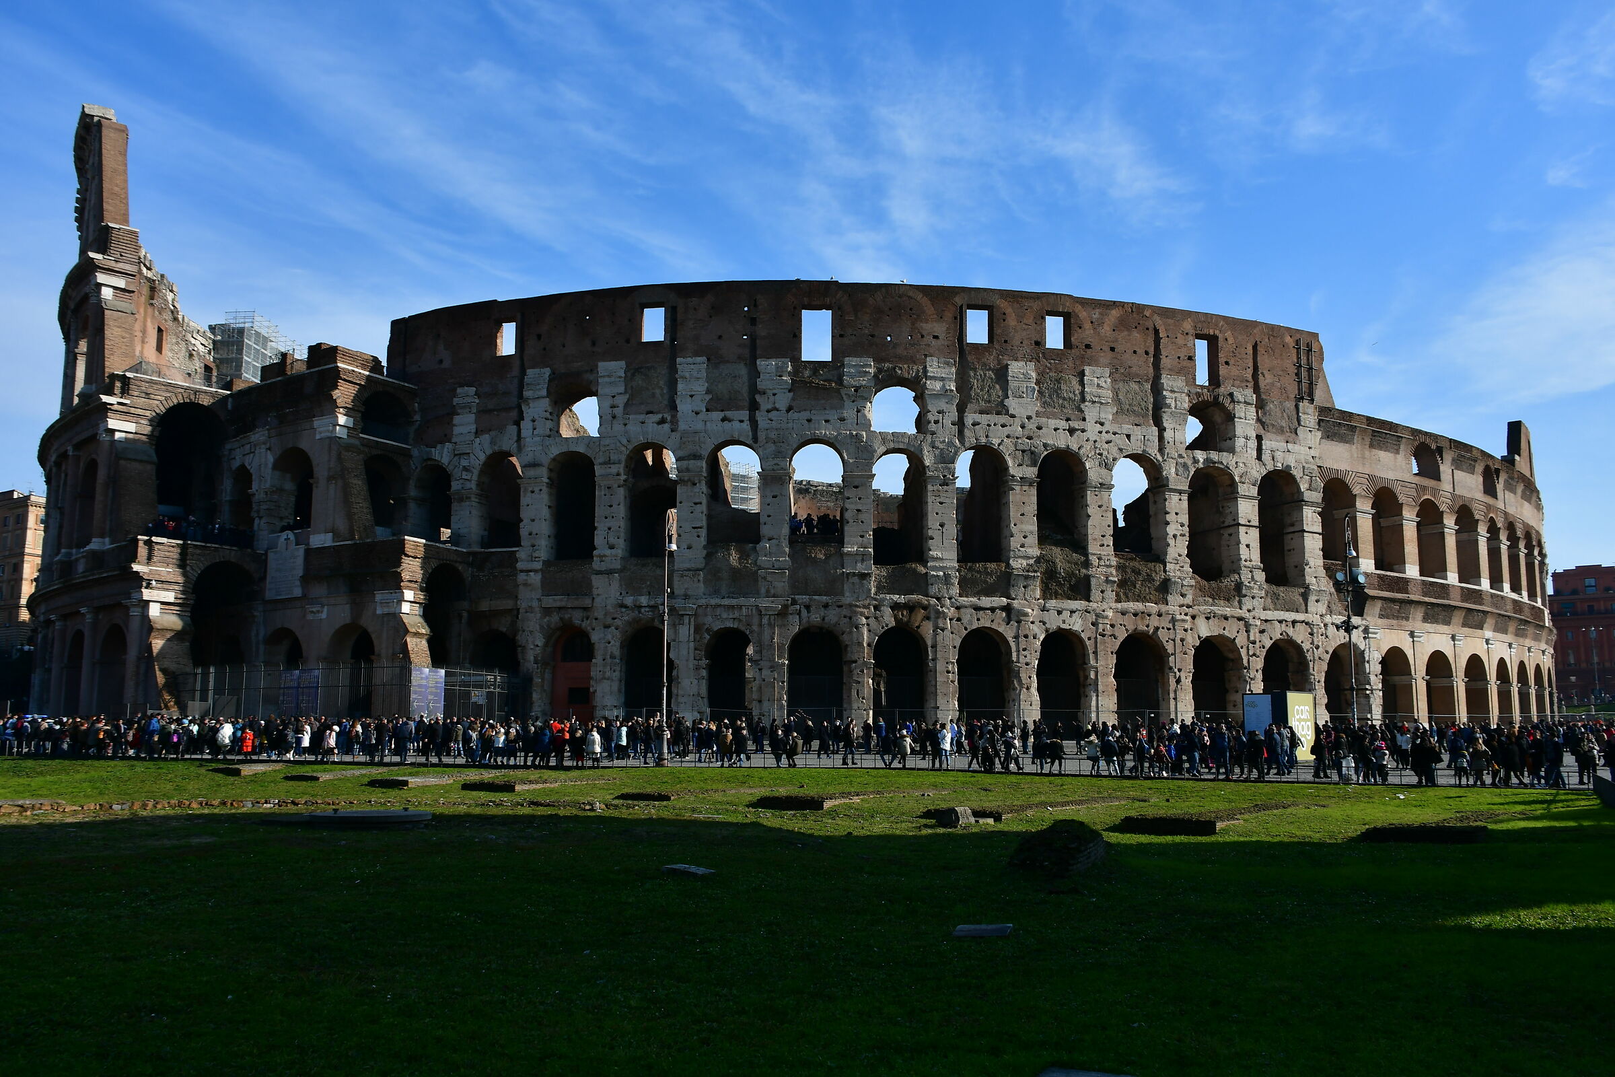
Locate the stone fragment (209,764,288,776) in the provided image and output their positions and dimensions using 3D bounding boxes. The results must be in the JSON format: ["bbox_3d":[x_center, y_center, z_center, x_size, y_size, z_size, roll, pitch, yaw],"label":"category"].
[{"bbox_3d":[-20.448,8.553,44.751,1.150,0.300,2.000,-4,-8,27],"label":"stone fragment"}]

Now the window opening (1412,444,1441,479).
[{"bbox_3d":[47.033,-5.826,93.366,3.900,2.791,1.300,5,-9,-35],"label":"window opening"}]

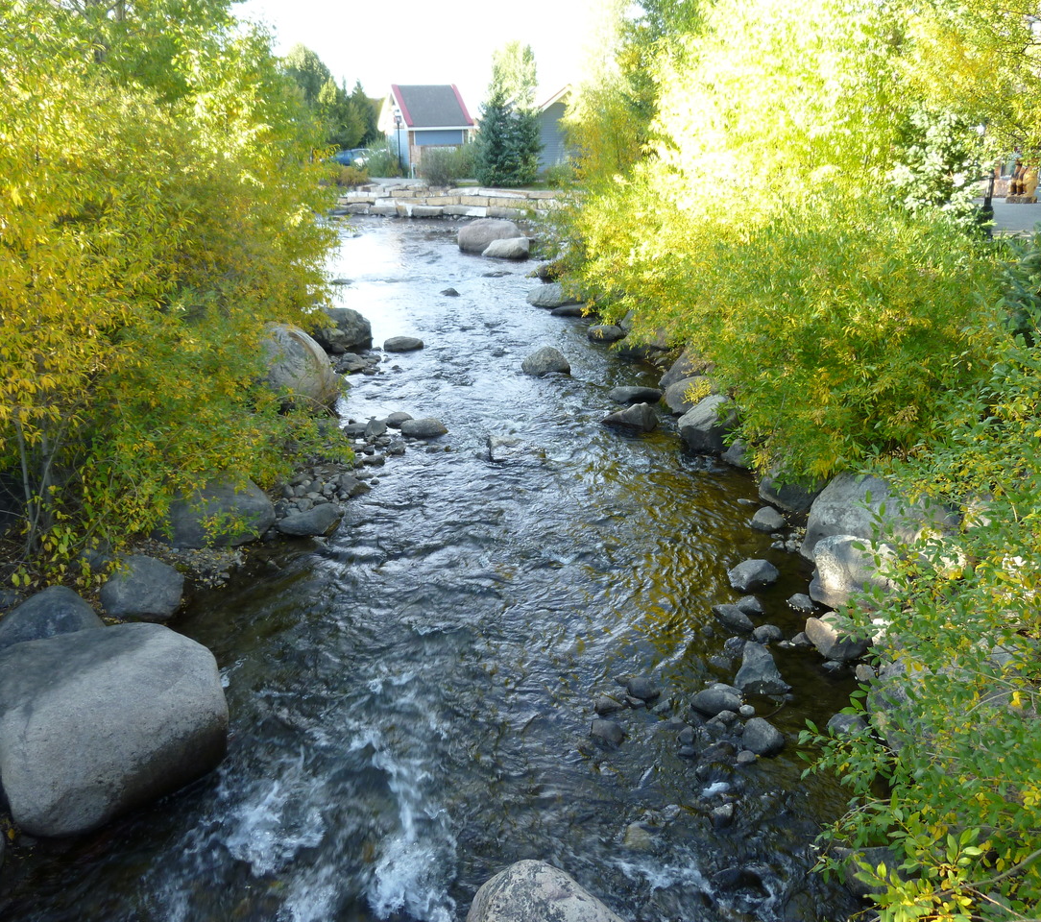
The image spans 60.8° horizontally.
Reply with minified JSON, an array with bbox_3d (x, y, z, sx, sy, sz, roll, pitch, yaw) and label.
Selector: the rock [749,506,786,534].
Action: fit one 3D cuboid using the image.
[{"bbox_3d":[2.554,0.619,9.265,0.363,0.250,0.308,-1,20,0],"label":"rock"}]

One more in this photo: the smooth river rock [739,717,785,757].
[{"bbox_3d":[1.532,1.742,5.624,0.262,0.220,0.222,-1,20,0],"label":"smooth river rock"}]

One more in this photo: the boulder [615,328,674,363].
[{"bbox_3d":[2.172,-2.052,15.349,1.065,0.632,0.852,-1,20,0],"label":"boulder"}]

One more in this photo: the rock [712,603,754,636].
[{"bbox_3d":[1.778,1.323,7.412,0.360,0.214,0.180,14,25,35],"label":"rock"}]

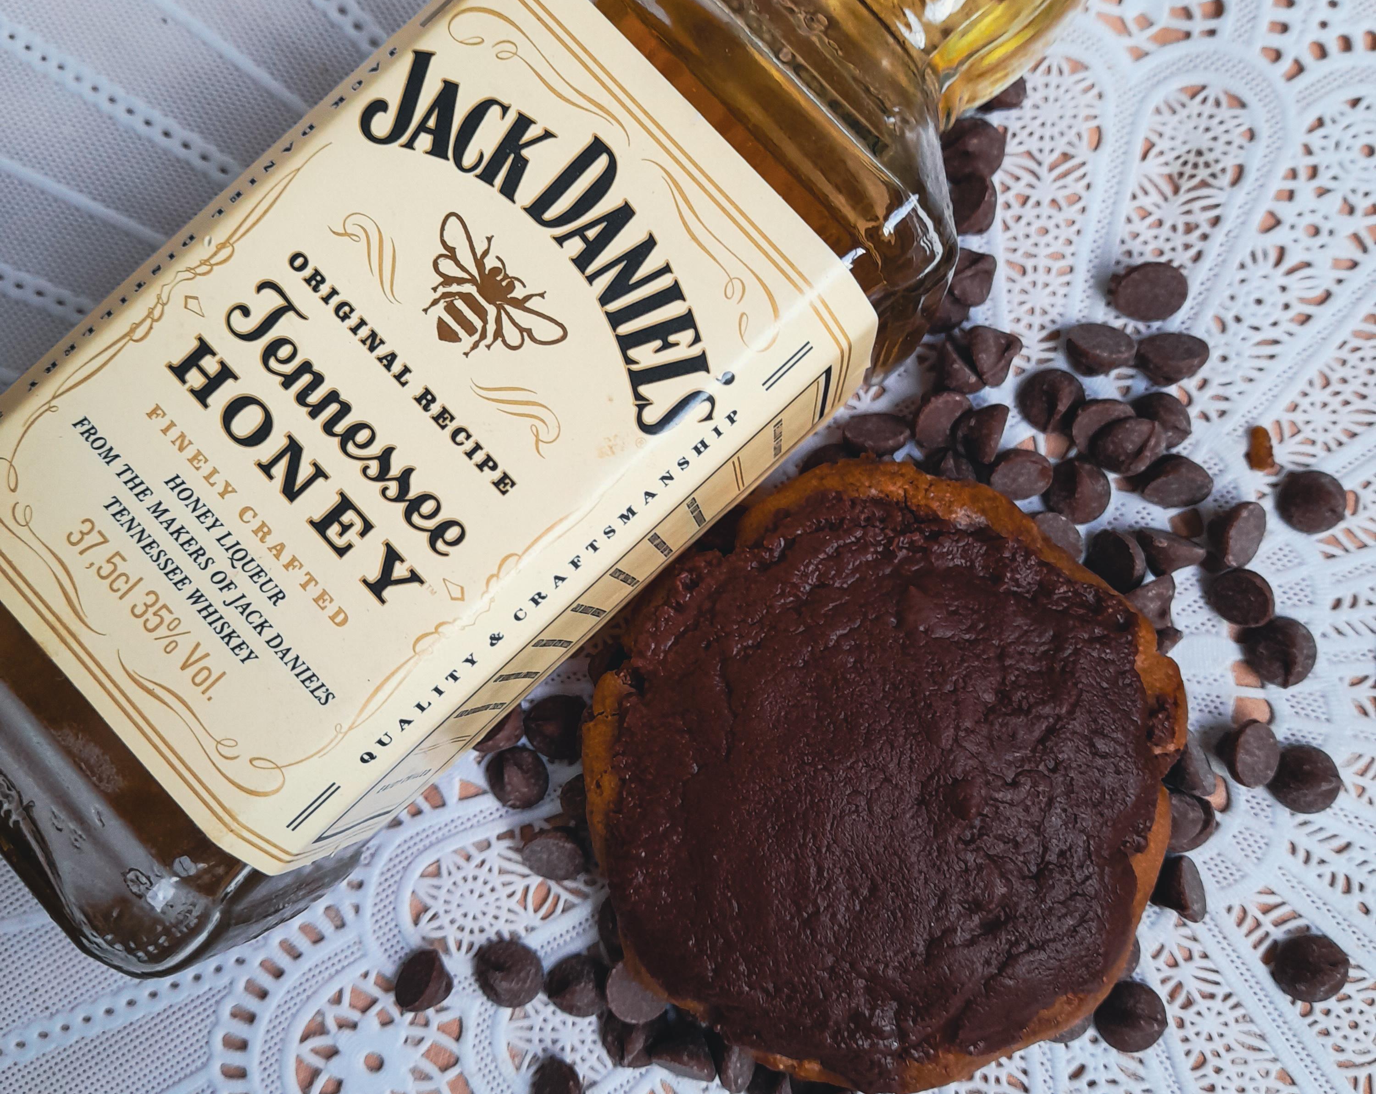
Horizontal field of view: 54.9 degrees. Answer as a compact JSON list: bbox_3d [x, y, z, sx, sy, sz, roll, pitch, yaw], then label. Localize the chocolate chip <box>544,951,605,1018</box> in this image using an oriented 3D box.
[{"bbox_3d":[-0.018,0.066,0.196,0.010,0.007,0.010,-7,85,15],"label":"chocolate chip"}]

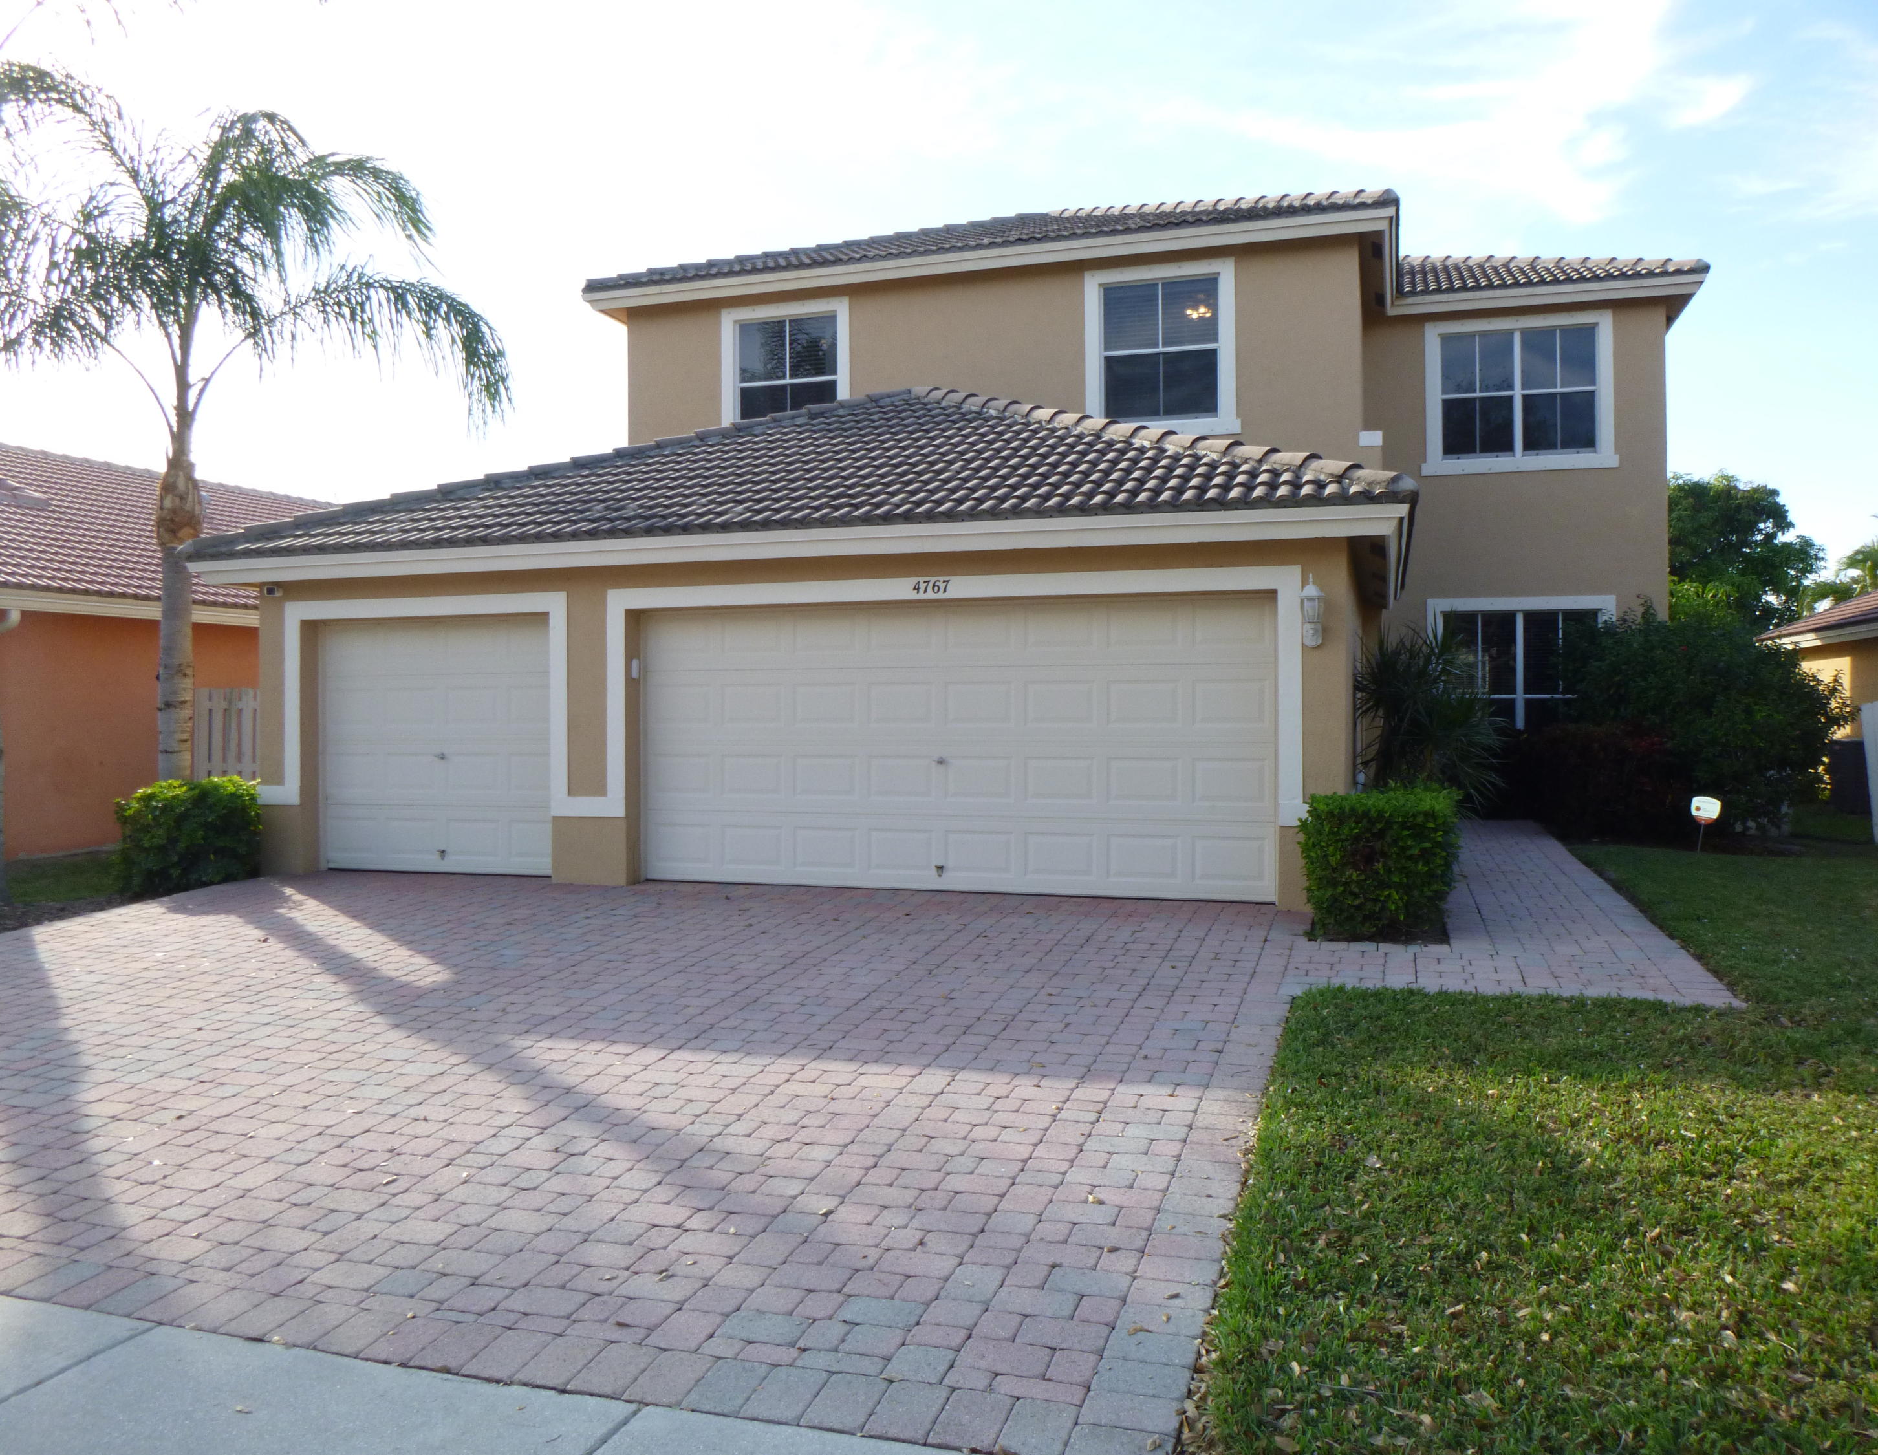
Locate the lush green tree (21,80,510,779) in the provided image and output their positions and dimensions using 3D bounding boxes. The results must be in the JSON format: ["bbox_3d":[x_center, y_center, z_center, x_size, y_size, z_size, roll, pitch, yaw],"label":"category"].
[{"bbox_3d":[-5.950,-2.180,12.300,4.100,6.950,4.100,0,0,17],"label":"lush green tree"}]

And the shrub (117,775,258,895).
[{"bbox_3d":[-6.050,0.820,11.250,0.880,0.880,0.880,0,0,17],"label":"shrub"}]

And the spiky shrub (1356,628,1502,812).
[{"bbox_3d":[3.750,0.220,10.750,1.150,1.900,1.150,0,0,17],"label":"spiky shrub"}]

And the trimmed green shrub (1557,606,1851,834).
[{"bbox_3d":[7.766,-0.100,14.238,2.650,2.250,2.400,0,0,17],"label":"trimmed green shrub"}]

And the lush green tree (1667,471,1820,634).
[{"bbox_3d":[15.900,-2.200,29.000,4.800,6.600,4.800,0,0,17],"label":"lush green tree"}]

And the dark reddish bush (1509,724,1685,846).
[{"bbox_3d":[6.542,0.500,13.937,1.300,1.080,1.700,0,0,17],"label":"dark reddish bush"}]

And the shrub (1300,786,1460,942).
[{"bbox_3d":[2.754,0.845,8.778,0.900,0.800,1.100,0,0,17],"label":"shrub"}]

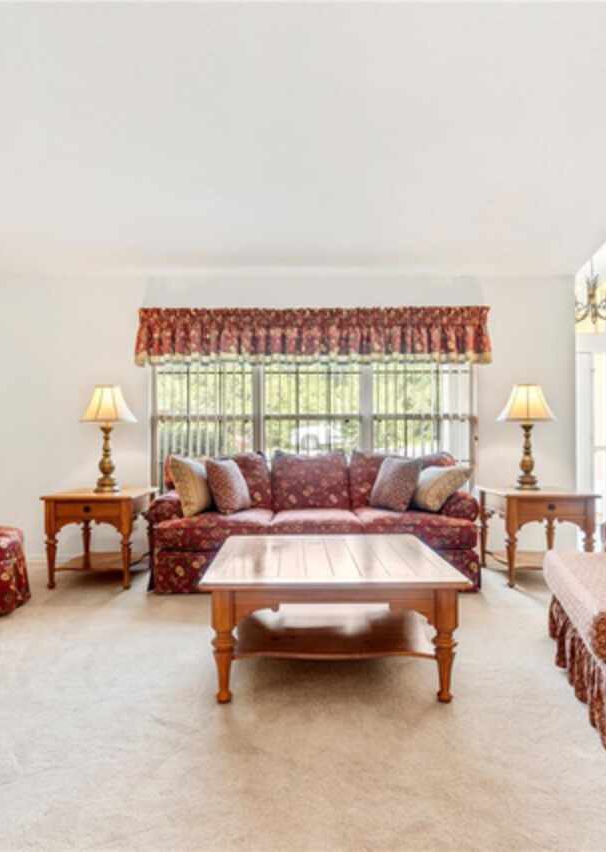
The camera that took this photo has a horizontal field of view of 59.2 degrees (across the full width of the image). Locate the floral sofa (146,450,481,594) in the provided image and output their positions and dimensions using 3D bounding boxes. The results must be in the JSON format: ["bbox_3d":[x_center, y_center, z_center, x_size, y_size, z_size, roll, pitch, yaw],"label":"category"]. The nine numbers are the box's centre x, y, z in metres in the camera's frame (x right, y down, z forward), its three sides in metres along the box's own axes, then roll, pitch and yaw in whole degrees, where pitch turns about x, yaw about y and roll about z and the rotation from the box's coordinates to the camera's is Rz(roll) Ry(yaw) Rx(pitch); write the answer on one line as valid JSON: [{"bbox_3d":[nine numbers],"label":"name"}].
[{"bbox_3d":[0.063,0.662,4.035,2.280,0.930,0.870,0,-1,-1],"label":"floral sofa"}]

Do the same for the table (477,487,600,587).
[{"bbox_3d":[1.724,0.799,4.034,0.650,0.640,0.700,0,-1,-1],"label":"table"}]

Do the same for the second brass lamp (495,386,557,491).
[{"bbox_3d":[1.709,0.083,4.106,0.440,0.795,0.440,0,-1,-1],"label":"second brass lamp"}]

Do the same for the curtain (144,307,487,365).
[{"bbox_3d":[0.072,-0.750,4.470,2.960,0.470,0.150,0,-1,-1],"label":"curtain"}]

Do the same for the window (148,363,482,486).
[{"bbox_3d":[0.084,-0.088,4.593,2.800,1.570,0.120,0,-1,-1],"label":"window"}]

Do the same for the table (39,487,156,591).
[{"bbox_3d":[-1.469,0.812,4.002,0.645,0.645,0.700,0,-1,-1],"label":"table"}]

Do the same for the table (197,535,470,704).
[{"bbox_3d":[0.113,0.861,2.571,1.060,0.480,1.010,0,-1,-1],"label":"table"}]

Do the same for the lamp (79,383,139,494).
[{"bbox_3d":[-1.478,0.093,4.070,0.435,0.795,0.430,0,-1,-1],"label":"lamp"}]

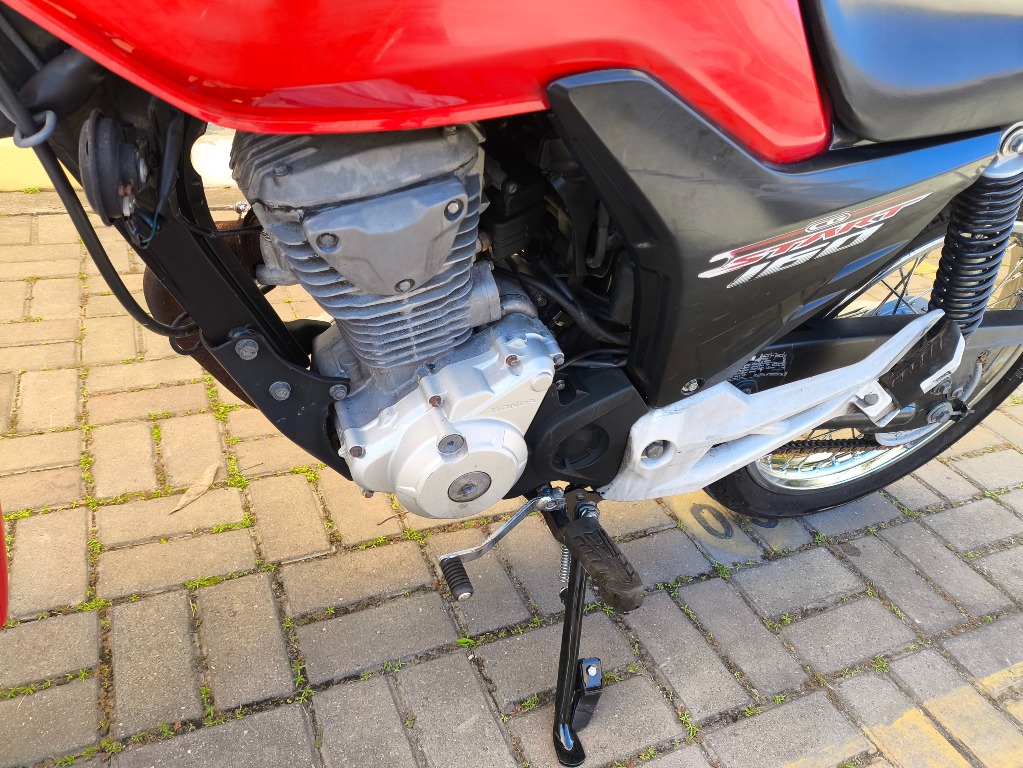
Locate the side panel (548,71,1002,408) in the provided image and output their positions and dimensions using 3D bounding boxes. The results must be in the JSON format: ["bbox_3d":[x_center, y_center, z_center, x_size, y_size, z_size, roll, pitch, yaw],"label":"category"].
[{"bbox_3d":[0.207,-0.119,0.698,0.475,0.325,0.080,-4,42,-21],"label":"side panel"}]

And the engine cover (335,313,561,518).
[{"bbox_3d":[-0.064,0.035,0.729,0.220,0.257,0.075,-4,42,-21],"label":"engine cover"}]

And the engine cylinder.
[{"bbox_3d":[-0.123,-0.154,0.651,0.190,0.250,0.170,-16,45,-10],"label":"engine cylinder"}]

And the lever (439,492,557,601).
[{"bbox_3d":[-0.009,0.172,0.783,0.132,0.086,0.077,-4,42,-21],"label":"lever"}]

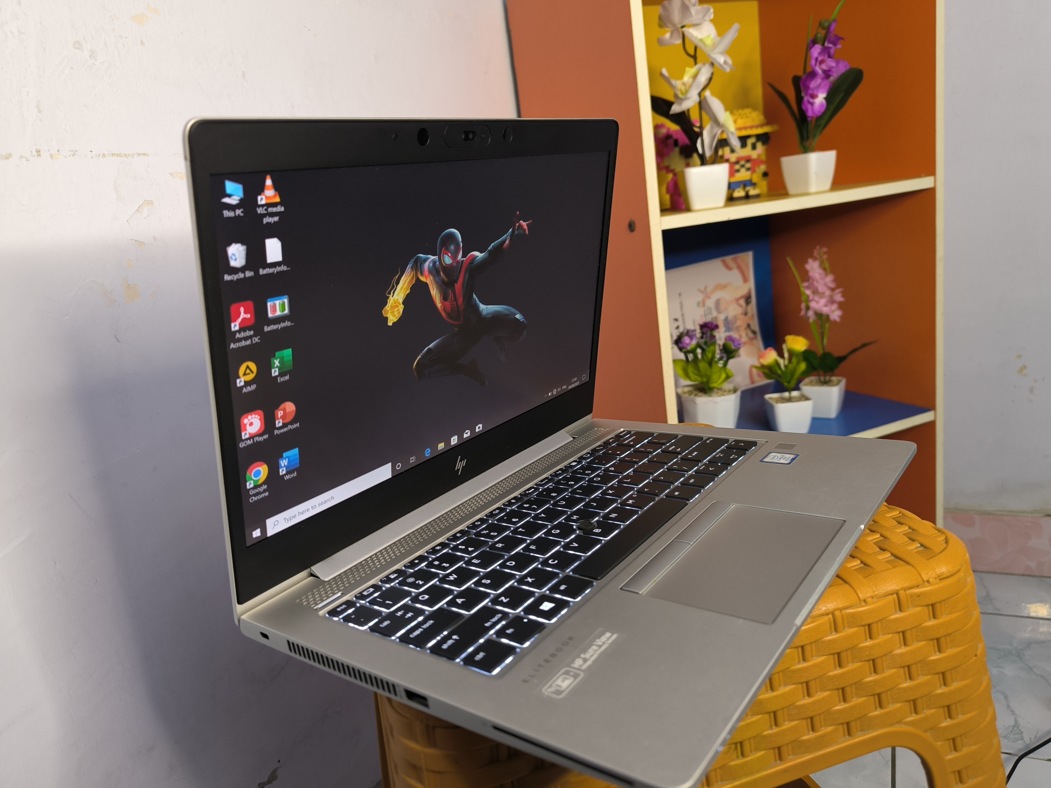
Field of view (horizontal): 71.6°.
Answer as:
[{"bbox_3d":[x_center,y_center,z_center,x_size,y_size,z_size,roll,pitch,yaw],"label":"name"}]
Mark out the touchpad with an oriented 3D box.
[{"bbox_3d":[0.102,0.073,0.330,0.054,0.003,0.098,2,17,38],"label":"touchpad"}]

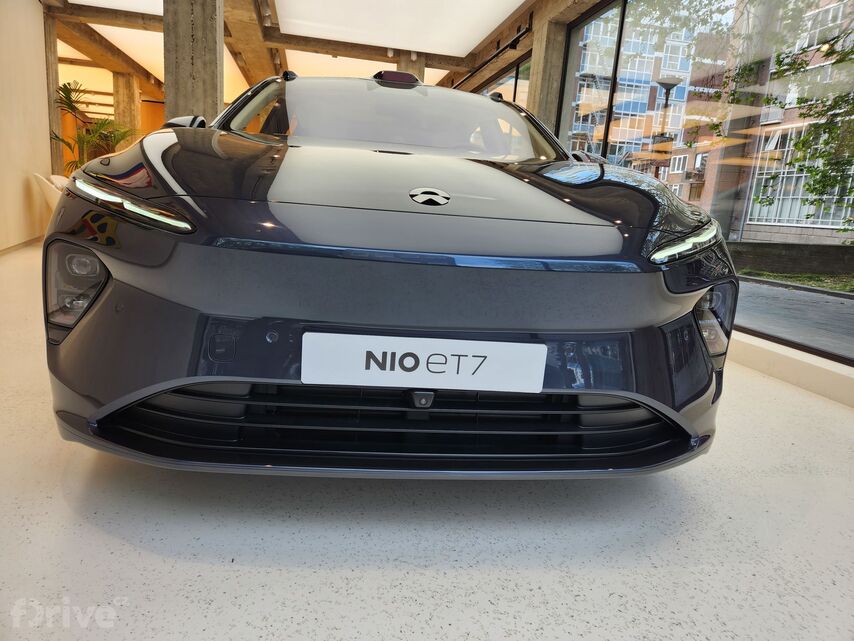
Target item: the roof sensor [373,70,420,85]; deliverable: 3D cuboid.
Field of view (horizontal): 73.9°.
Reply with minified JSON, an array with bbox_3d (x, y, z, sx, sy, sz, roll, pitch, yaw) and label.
[{"bbox_3d":[-0.168,-1.351,3.156,0.265,0.070,0.200,3,10,-6],"label":"roof sensor"}]

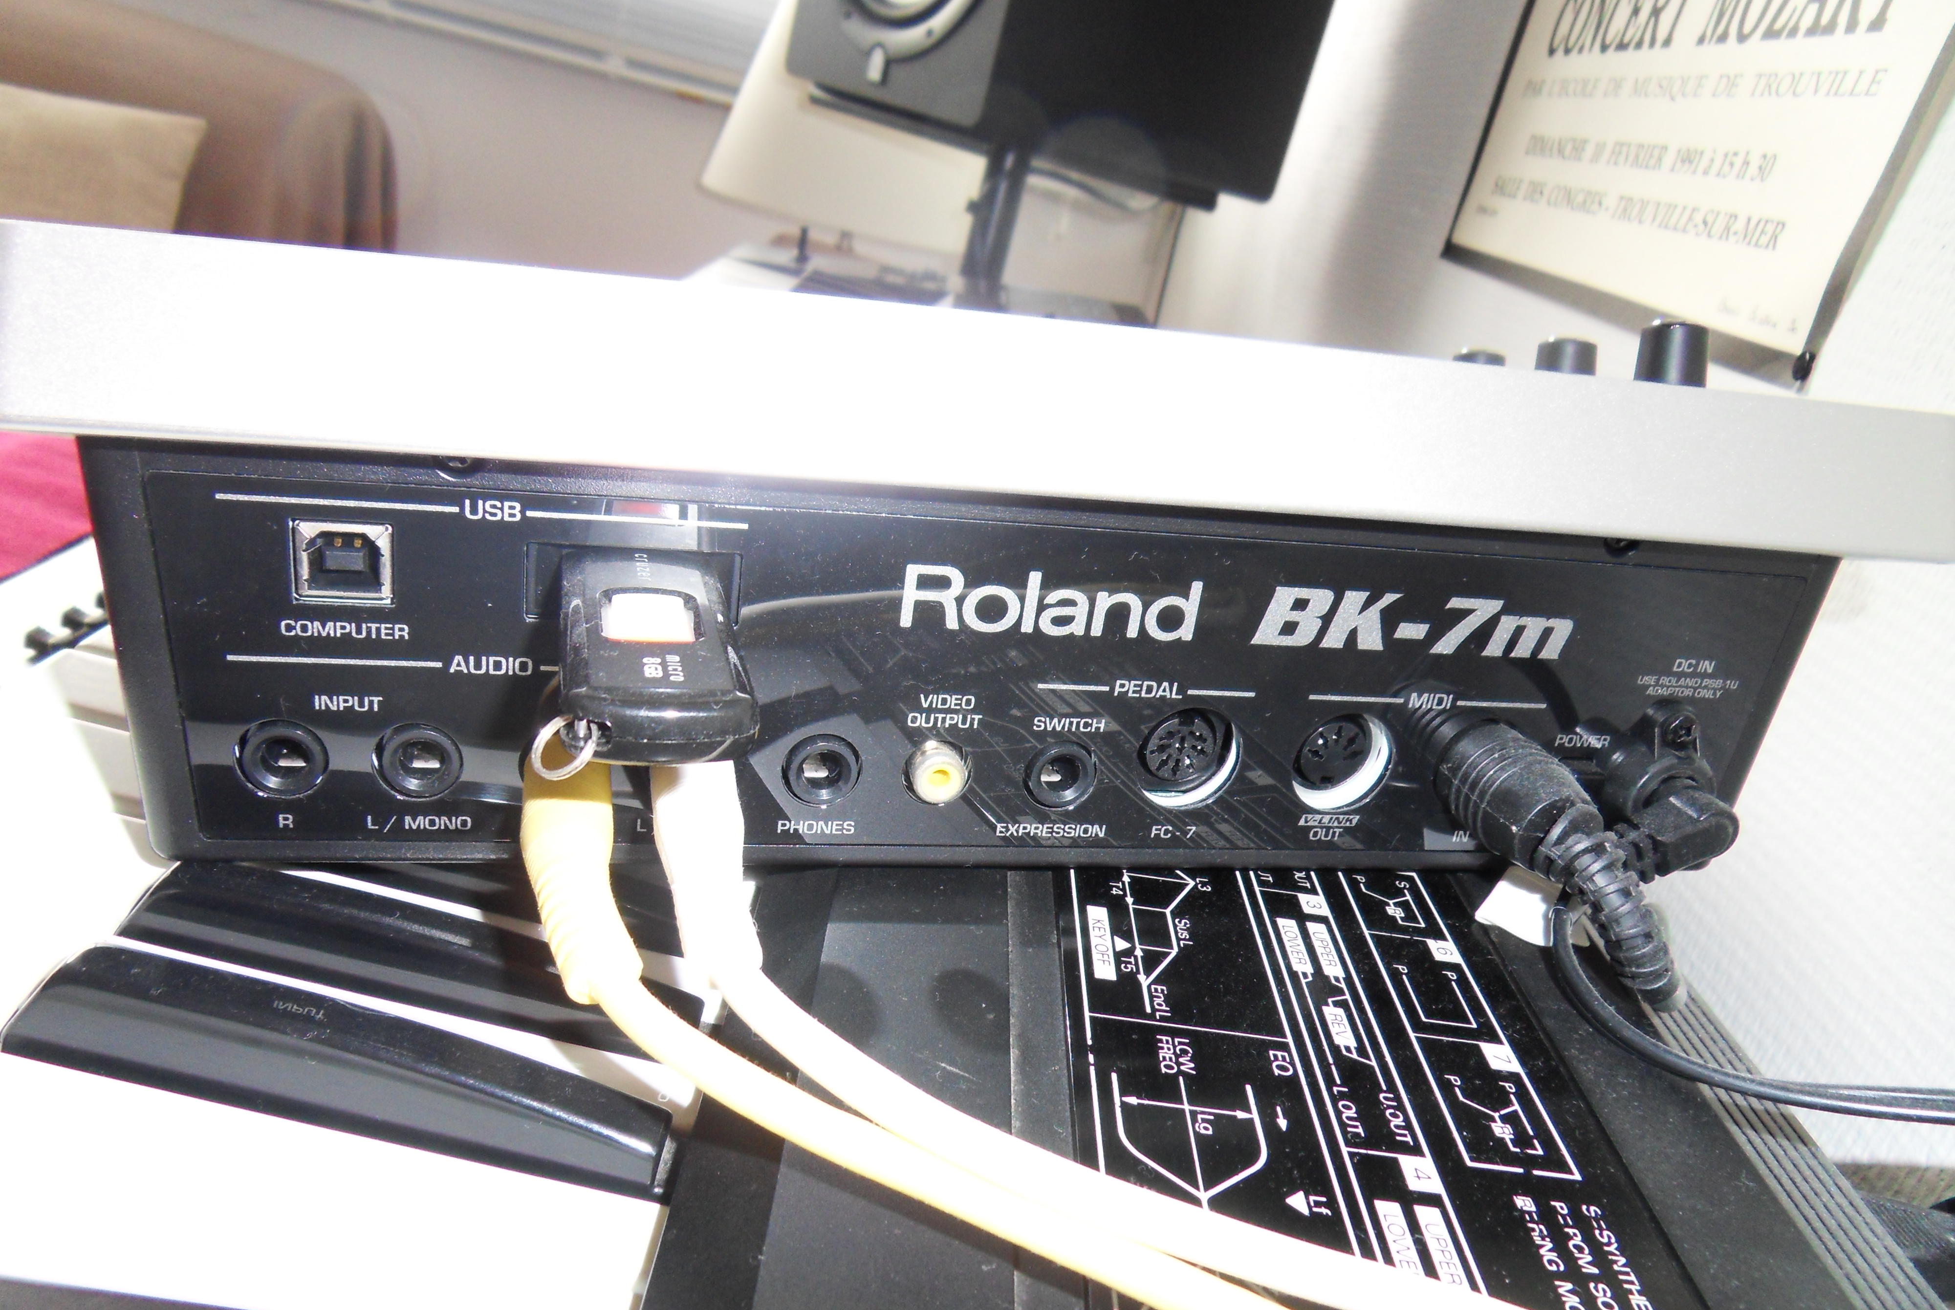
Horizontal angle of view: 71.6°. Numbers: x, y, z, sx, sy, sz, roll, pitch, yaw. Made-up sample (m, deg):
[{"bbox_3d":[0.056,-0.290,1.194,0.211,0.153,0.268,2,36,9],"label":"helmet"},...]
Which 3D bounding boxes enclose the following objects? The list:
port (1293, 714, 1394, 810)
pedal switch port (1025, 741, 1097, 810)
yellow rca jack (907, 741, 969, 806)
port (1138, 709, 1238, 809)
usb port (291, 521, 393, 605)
[{"bbox_3d":[0.061,0.017,0.230,0.018,0.018,0.009,2,20,-13],"label":"port"},{"bbox_3d":[0.013,0.018,0.220,0.012,0.012,0.009,2,20,-13],"label":"pedal switch port"},{"bbox_3d":[-0.006,0.018,0.213,0.010,0.010,0.009,2,20,-13],"label":"yellow rca jack"},{"bbox_3d":[0.034,0.016,0.224,0.018,0.018,0.009,2,20,-13],"label":"port"},{"bbox_3d":[-0.087,-0.014,0.188,0.012,0.011,0.010,2,20,-13],"label":"usb port"}]

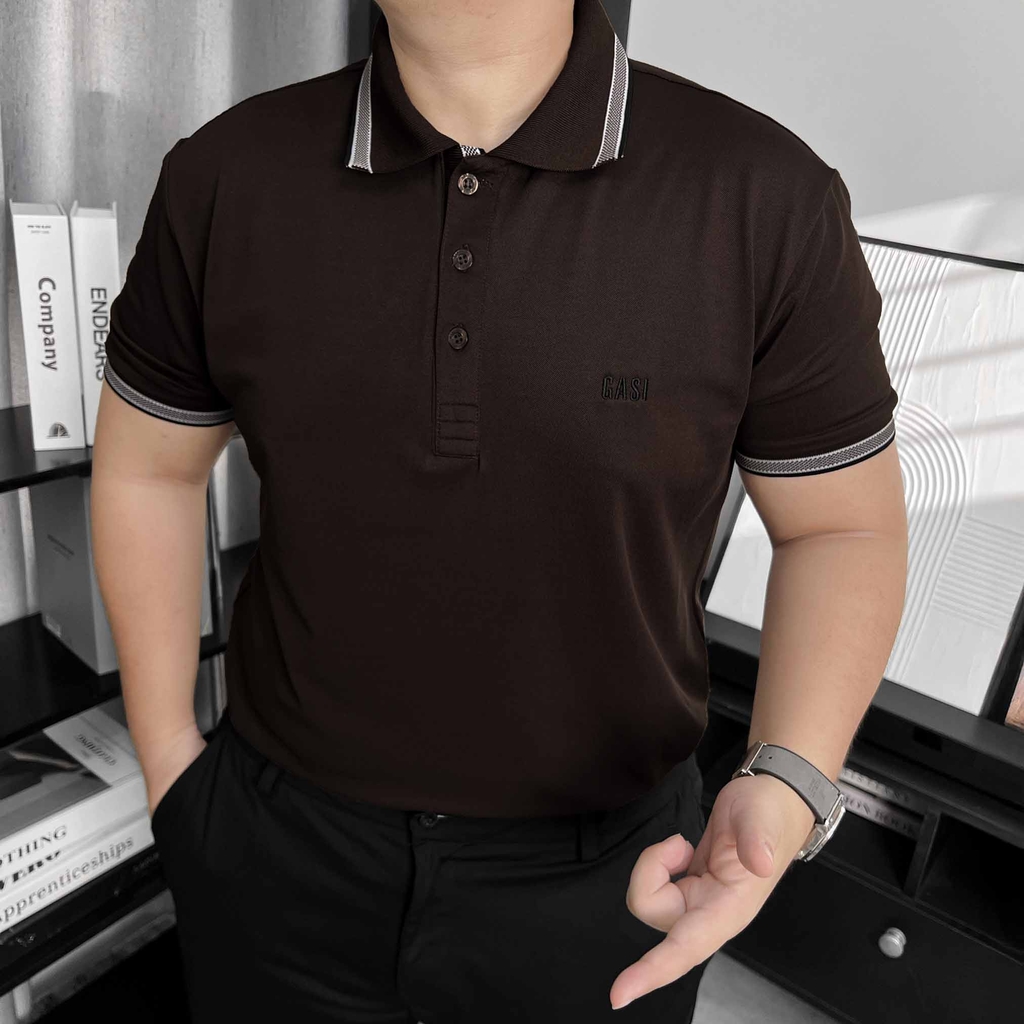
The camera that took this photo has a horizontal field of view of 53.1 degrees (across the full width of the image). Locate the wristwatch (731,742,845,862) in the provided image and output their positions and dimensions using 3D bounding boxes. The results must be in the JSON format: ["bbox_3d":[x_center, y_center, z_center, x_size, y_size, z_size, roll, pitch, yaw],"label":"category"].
[{"bbox_3d":[0.167,0.176,0.630,0.067,0.066,0.041,39,57,14],"label":"wristwatch"}]

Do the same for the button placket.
[{"bbox_3d":[-0.029,-0.130,0.650,0.032,0.193,0.020,5,5,5],"label":"button placket"}]

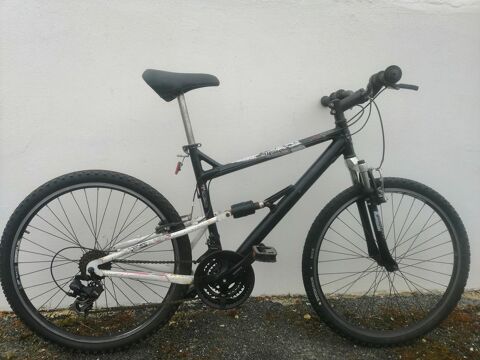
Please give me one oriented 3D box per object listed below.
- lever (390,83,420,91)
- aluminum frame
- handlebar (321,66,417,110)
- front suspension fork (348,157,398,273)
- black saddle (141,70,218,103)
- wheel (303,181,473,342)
[{"bbox_3d":[0.507,-0.284,1.163,0.055,0.035,0.120,1,4,-5],"label":"lever"},{"bbox_3d":[-0.042,0.042,1.341,0.950,0.670,0.150,1,4,-5],"label":"aluminum frame"},{"bbox_3d":[0.432,-0.301,1.357,0.140,0.100,0.590,1,4,-5],"label":"handlebar"},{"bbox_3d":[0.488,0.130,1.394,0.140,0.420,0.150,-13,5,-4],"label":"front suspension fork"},{"bbox_3d":[-0.204,-0.318,1.300,0.265,0.108,0.155,1,4,-5],"label":"black saddle"},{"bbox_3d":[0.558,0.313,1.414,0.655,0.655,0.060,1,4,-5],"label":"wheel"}]

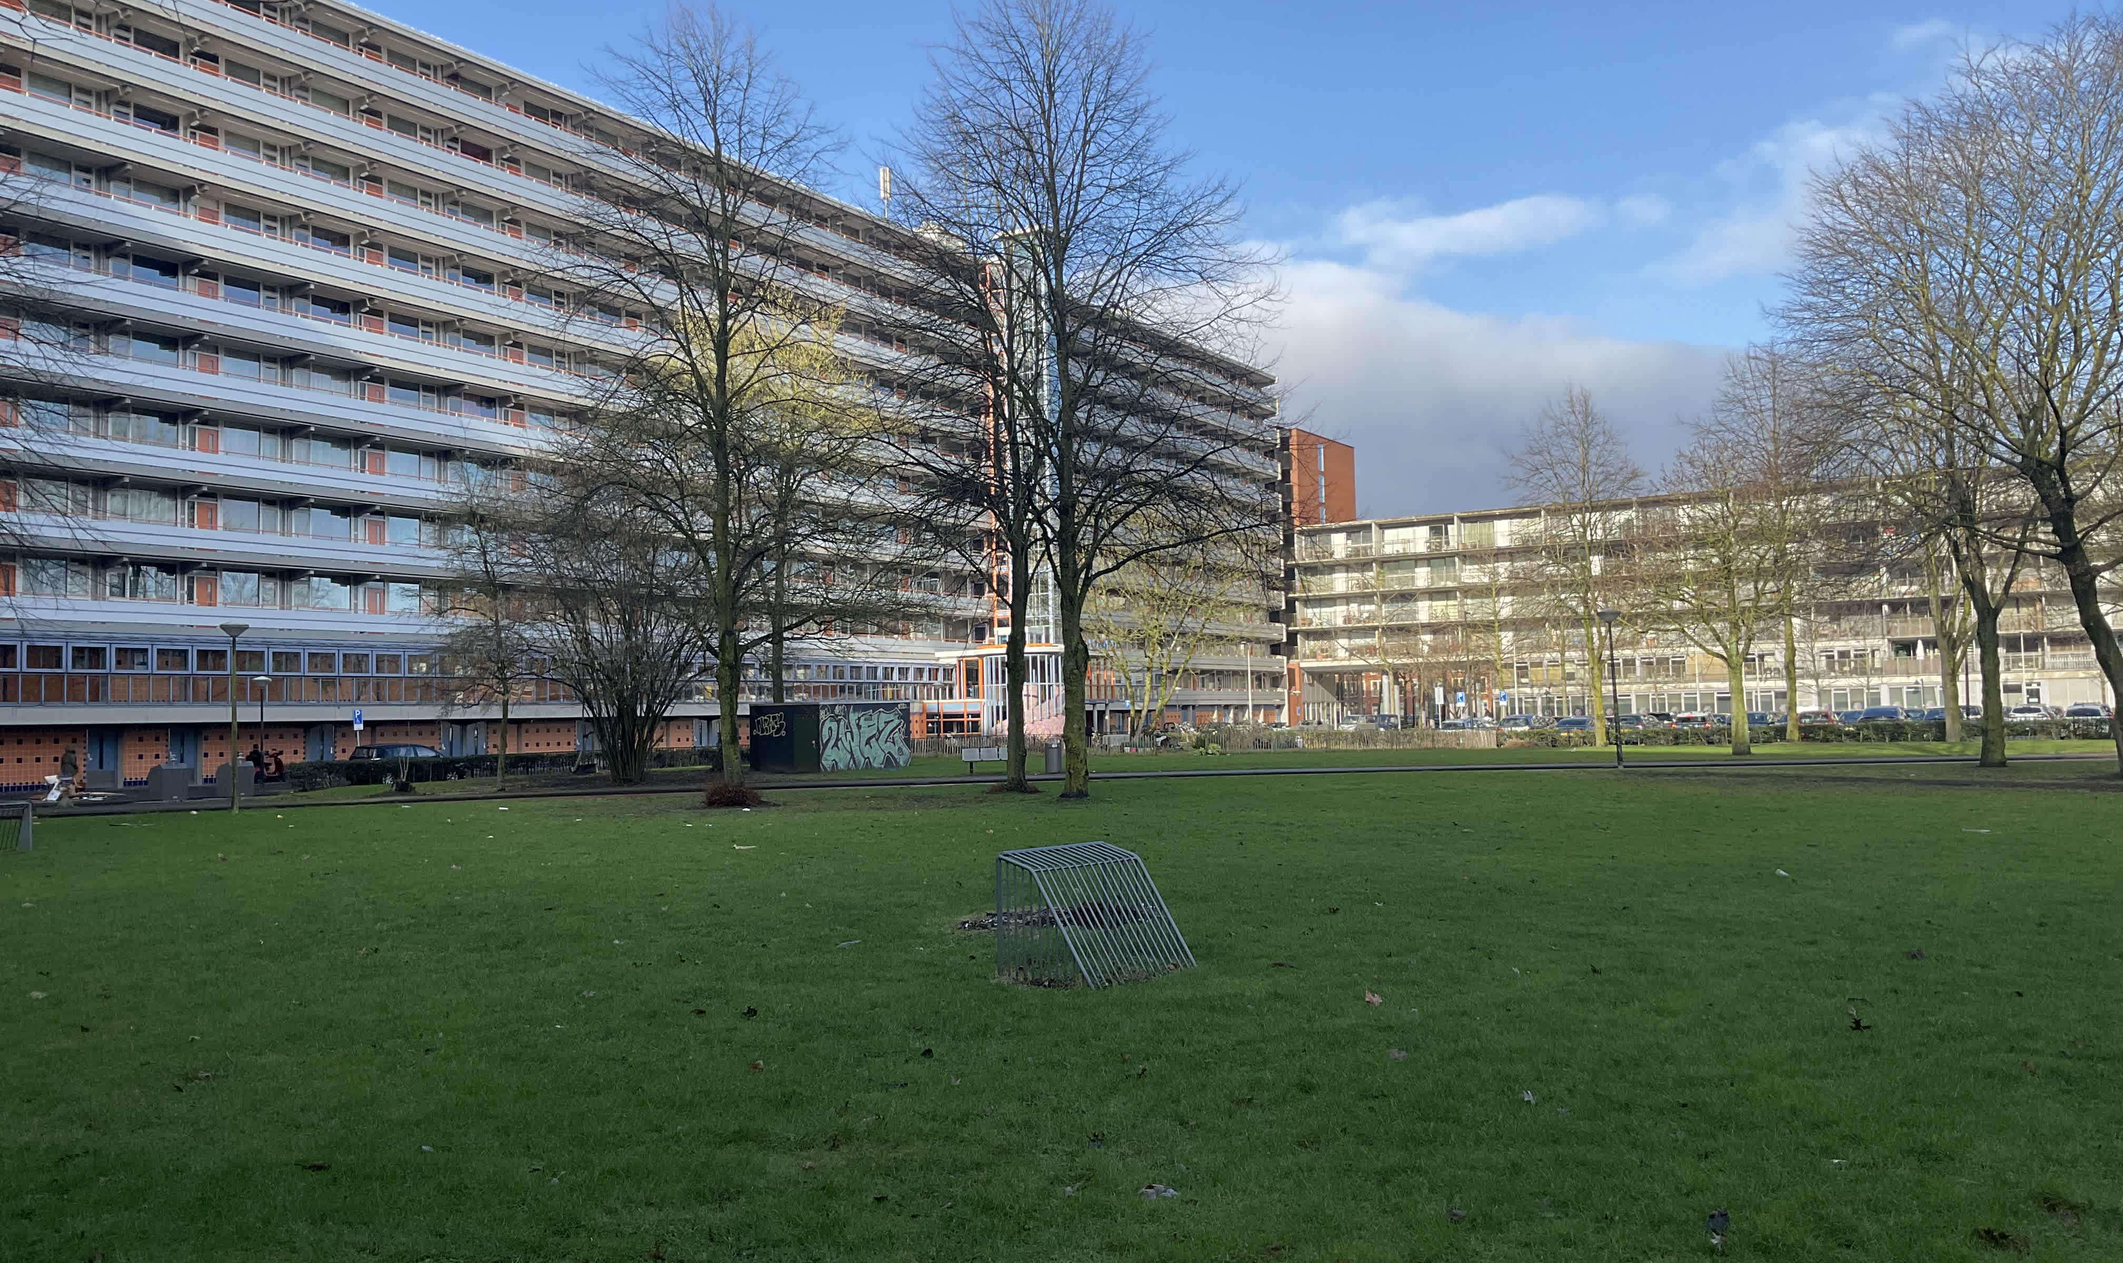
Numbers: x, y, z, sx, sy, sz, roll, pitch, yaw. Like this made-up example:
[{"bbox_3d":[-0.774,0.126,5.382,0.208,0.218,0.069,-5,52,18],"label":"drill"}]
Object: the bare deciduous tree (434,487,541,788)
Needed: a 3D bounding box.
[{"bbox_3d":[-14.613,0.152,45.684,2.952,7.810,2.864,0,-3,-18],"label":"bare deciduous tree"}]

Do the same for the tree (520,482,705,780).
[{"bbox_3d":[-12.284,0.074,48.694,5.230,8.230,5.073,0,-3,-14],"label":"tree"}]

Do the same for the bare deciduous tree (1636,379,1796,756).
[{"bbox_3d":[20.168,-1.926,54.269,5.133,11.370,4.979,-2,-3,20],"label":"bare deciduous tree"}]

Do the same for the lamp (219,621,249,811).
[{"bbox_3d":[-17.448,1.794,37.495,0.628,4.020,0.628,0,-3,-25],"label":"lamp"}]

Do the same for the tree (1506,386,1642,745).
[{"bbox_3d":[19.881,-2.554,68.329,5.407,13.940,5.245,-2,-3,16],"label":"tree"}]

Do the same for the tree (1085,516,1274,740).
[{"bbox_3d":[5.978,-0.150,90.287,9.295,12.150,9.016,-1,-3,4],"label":"tree"}]

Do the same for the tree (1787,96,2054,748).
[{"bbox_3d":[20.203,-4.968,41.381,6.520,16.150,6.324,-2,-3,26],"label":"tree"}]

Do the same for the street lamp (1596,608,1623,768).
[{"bbox_3d":[13.663,1.429,44.294,0.639,3.990,0.639,-2,-3,17],"label":"street lamp"}]

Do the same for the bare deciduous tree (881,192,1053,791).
[{"bbox_3d":[-1.830,-3.028,38.105,3.938,12.910,3.820,-1,-3,-3],"label":"bare deciduous tree"}]

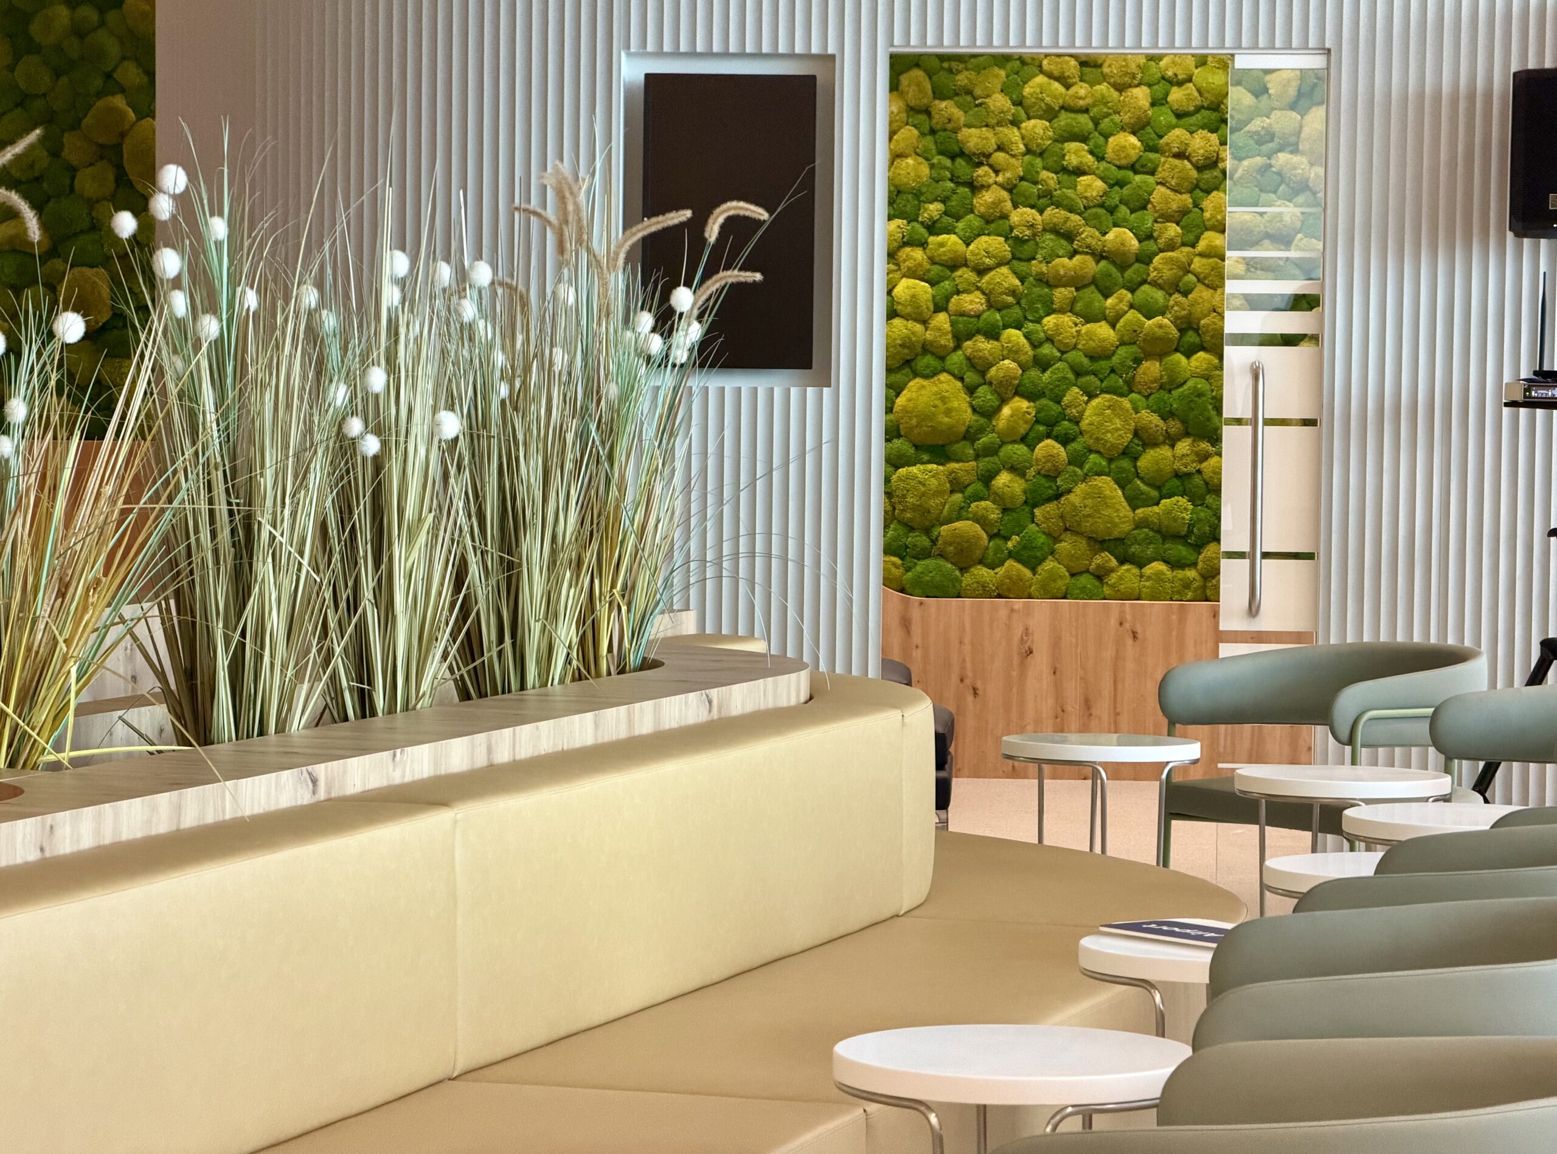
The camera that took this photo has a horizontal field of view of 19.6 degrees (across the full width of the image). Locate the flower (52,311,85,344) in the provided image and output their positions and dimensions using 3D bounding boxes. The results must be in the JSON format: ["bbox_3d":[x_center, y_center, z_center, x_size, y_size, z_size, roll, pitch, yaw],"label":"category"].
[{"bbox_3d":[-0.946,-0.333,6.000,0.043,0.043,0.043,1,3,0],"label":"flower"}]

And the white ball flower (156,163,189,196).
[{"bbox_3d":[-0.834,-0.547,6.200,0.043,0.043,0.043,1,3,0],"label":"white ball flower"}]

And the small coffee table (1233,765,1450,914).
[{"bbox_3d":[1.157,0.674,9.247,0.445,0.540,0.445,1,3,0],"label":"small coffee table"}]

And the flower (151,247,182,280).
[{"bbox_3d":[-0.856,-0.439,6.300,0.043,0.043,0.043,1,3,0],"label":"flower"}]

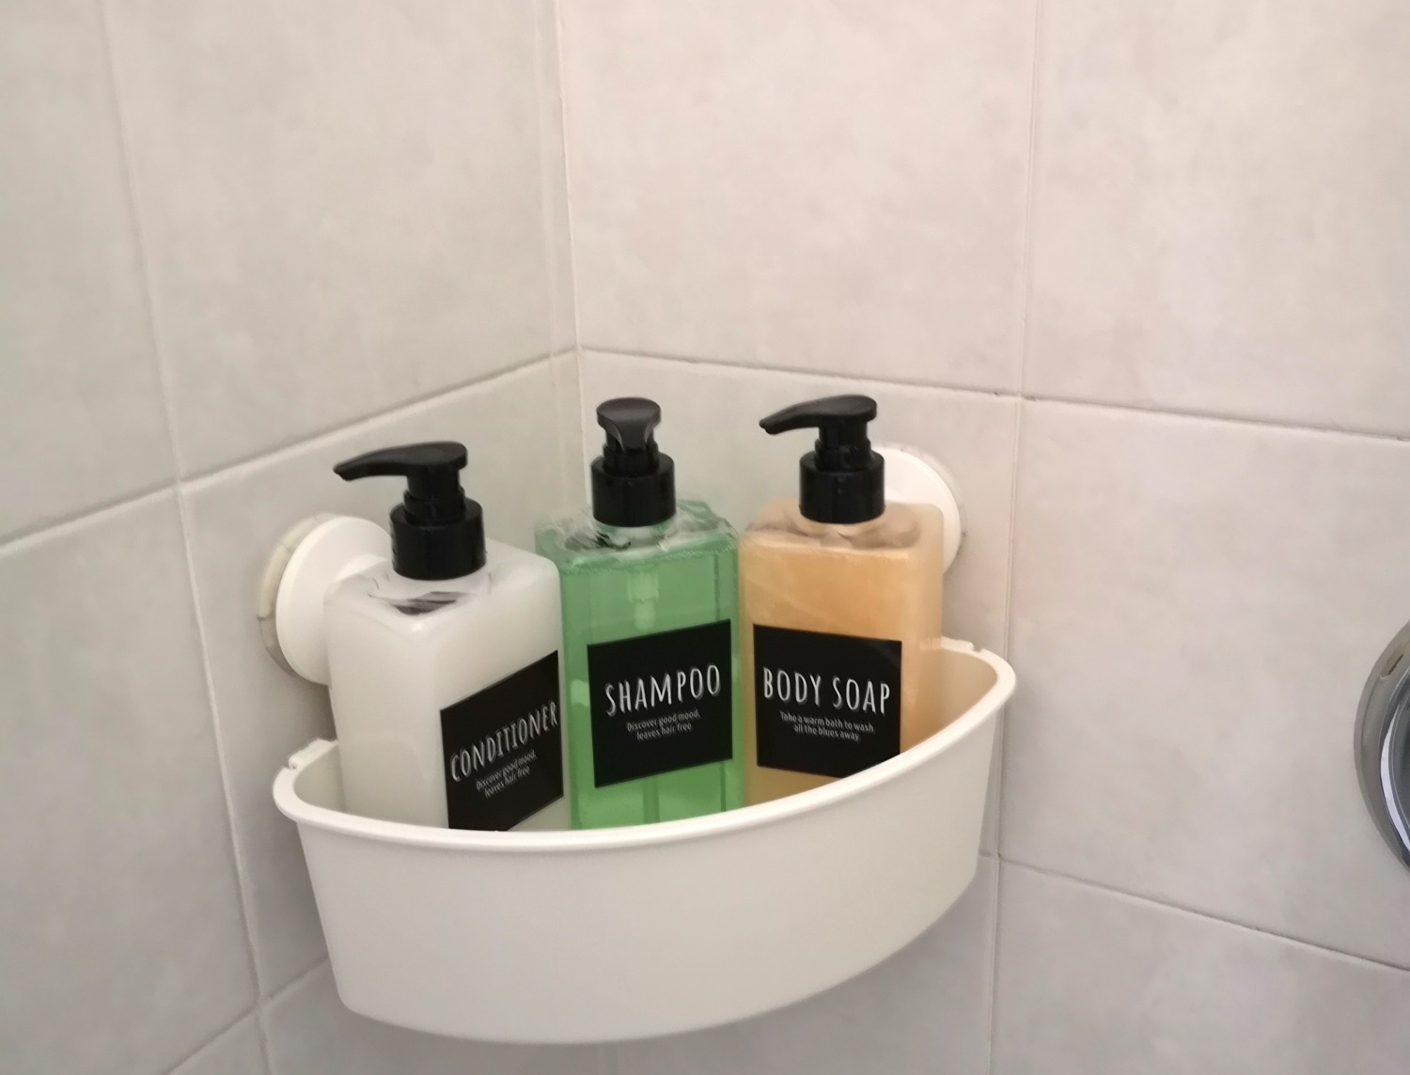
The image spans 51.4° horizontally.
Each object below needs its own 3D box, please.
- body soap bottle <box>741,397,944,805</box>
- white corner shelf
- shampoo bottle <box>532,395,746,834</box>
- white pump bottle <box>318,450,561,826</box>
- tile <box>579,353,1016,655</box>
[{"bbox_3d":[0.053,0.042,0.562,0.063,0.197,0.064,5,21,19],"label":"body soap bottle"},{"bbox_3d":[-0.019,0.097,0.578,0.280,0.096,0.212,-6,20,-13],"label":"white corner shelf"},{"bbox_3d":[-0.025,0.043,0.565,0.063,0.197,0.064,-9,21,-18],"label":"shampoo bottle"},{"bbox_3d":[-0.090,0.061,0.521,0.064,0.197,0.063,14,25,36],"label":"white pump bottle"},{"bbox_3d":[0.036,0.025,0.641,0.201,0.201,0.010,10,23,29],"label":"tile"}]

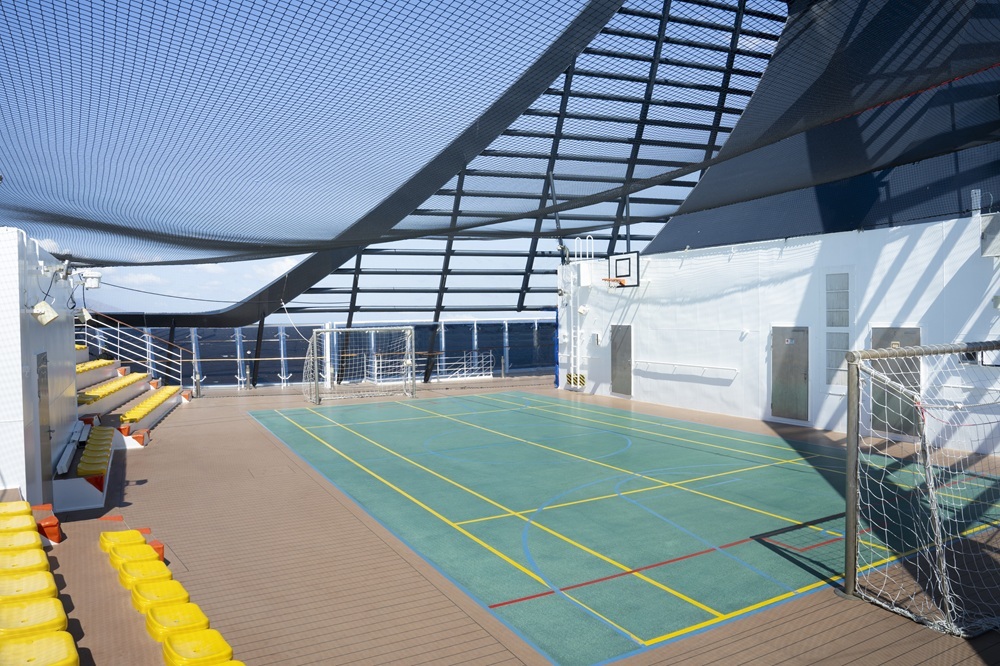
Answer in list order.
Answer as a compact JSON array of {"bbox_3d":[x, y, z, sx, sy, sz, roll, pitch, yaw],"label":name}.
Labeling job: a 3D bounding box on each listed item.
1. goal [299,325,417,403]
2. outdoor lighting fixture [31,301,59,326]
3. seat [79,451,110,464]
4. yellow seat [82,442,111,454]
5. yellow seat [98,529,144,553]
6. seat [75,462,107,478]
[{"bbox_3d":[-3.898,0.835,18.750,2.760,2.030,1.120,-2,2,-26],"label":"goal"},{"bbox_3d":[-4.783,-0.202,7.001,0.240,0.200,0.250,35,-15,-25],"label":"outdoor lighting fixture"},{"bbox_3d":[-5.508,1.750,9.059,0.350,0.120,0.440,-2,2,-29],"label":"seat"},{"bbox_3d":[-5.917,1.729,9.804,0.350,0.120,0.440,-2,2,-29],"label":"yellow seat"},{"bbox_3d":[-3.282,1.817,5.803,0.350,0.120,0.445,-2,3,-38],"label":"yellow seat"},{"bbox_3d":[-5.276,1.762,8.627,0.350,0.120,0.440,-2,2,-29],"label":"seat"}]

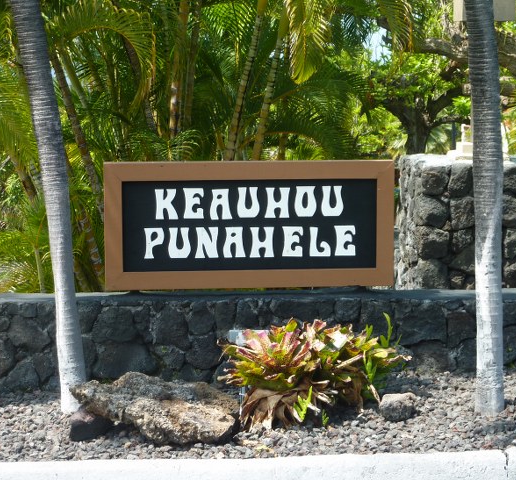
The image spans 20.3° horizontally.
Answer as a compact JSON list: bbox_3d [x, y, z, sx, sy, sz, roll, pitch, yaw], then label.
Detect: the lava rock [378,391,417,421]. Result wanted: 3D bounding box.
[{"bbox_3d":[0.946,1.131,9.800,0.235,0.141,0.220,0,7,0],"label":"lava rock"}]

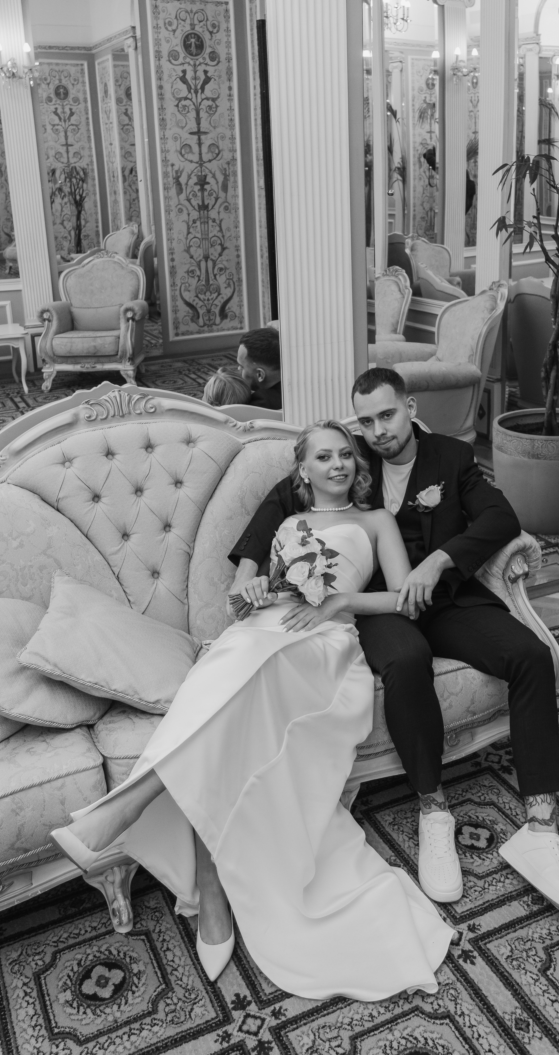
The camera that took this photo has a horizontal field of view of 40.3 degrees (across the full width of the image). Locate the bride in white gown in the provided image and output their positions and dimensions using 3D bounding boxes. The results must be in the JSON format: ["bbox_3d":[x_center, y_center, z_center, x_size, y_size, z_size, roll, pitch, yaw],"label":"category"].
[{"bbox_3d":[0.030,0.370,1.920,0.900,1.110,0.960,5,22,15],"label":"bride in white gown"}]

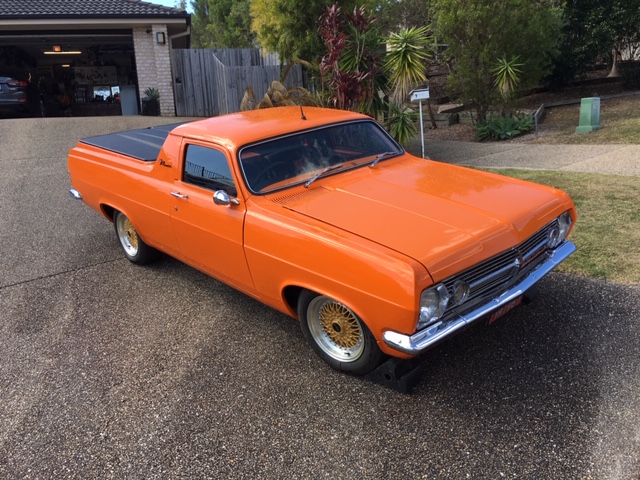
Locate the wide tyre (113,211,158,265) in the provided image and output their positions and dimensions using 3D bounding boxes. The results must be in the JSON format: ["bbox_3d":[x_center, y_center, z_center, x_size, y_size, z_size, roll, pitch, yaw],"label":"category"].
[{"bbox_3d":[-1.697,-0.073,4.993,0.215,0.600,0.600,-21,26,-39],"label":"wide tyre"}]

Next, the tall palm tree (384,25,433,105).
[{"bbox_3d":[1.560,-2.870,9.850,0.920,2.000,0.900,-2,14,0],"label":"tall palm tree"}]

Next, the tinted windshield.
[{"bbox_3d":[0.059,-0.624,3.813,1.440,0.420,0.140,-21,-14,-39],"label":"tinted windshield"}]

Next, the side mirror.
[{"bbox_3d":[-0.573,-0.268,3.302,0.145,0.095,0.100,-15,23,-28],"label":"side mirror"}]

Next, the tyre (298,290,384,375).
[{"bbox_3d":[0.159,0.480,3.124,0.600,0.600,0.215,15,27,41],"label":"tyre"}]

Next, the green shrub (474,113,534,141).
[{"bbox_3d":[3.500,-2.190,10.250,1.080,0.470,0.950,-2,14,0],"label":"green shrub"}]

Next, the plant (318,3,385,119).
[{"bbox_3d":[0.640,-3.280,10.750,1.350,2.500,1.150,-2,14,0],"label":"plant"}]

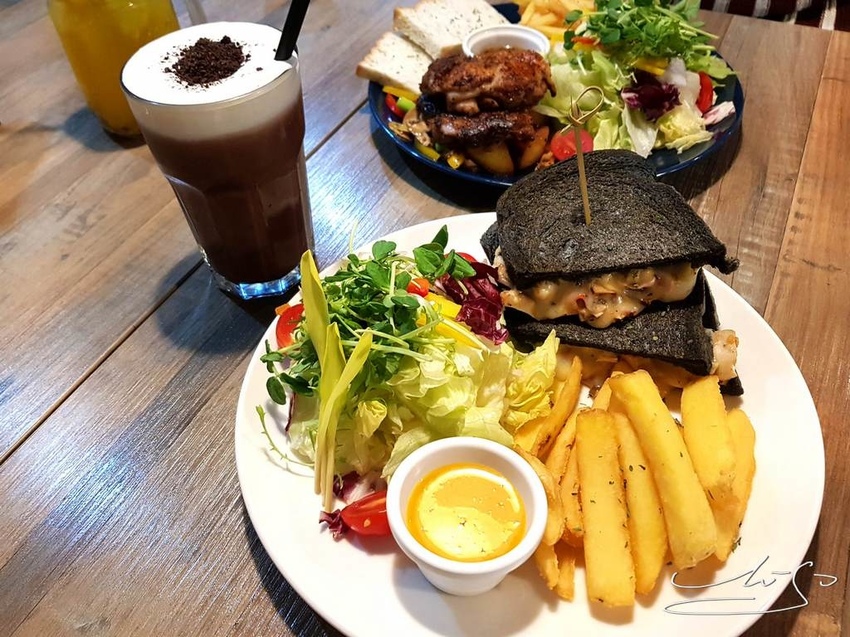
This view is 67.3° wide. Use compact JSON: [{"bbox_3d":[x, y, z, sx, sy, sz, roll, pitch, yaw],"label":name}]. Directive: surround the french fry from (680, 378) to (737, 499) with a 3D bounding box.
[{"bbox_3d":[0.126,0.050,0.278,0.018,0.016,0.059,5,51,8],"label":"french fry"}]

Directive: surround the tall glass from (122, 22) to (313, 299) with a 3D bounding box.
[{"bbox_3d":[-0.105,-0.084,0.368,0.090,0.133,0.090,-4,47,0],"label":"tall glass"}]

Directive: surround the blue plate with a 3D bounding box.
[{"bbox_3d":[0.096,-0.170,0.500,0.276,0.033,0.276,-2,47,2],"label":"blue plate"}]

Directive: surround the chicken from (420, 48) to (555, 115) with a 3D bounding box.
[{"bbox_3d":[0.043,-0.163,0.440,0.090,0.036,0.056,-3,47,1],"label":"chicken"}]

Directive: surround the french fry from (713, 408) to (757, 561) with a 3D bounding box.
[{"bbox_3d":[0.135,0.070,0.278,0.017,0.016,0.072,14,51,16],"label":"french fry"}]

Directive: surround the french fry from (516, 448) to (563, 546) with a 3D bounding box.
[{"bbox_3d":[0.048,0.073,0.267,0.014,0.014,0.045,-12,51,-7],"label":"french fry"}]

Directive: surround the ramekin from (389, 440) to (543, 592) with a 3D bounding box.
[{"bbox_3d":[0.017,0.083,0.258,0.059,0.040,0.059,-4,47,0],"label":"ramekin"}]

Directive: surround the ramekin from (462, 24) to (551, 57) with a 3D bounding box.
[{"bbox_3d":[0.061,-0.191,0.489,0.064,0.040,0.064,-4,47,0],"label":"ramekin"}]

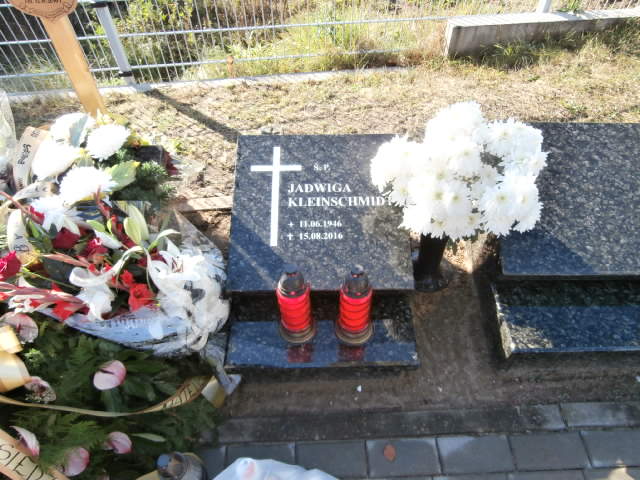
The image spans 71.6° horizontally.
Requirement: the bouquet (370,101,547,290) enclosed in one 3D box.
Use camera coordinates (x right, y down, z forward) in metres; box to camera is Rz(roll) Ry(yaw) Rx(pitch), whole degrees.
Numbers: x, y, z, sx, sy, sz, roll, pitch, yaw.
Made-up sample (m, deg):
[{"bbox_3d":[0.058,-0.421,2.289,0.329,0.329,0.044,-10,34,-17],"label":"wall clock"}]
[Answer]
[{"bbox_3d":[0.390,-0.103,1.402,0.480,0.580,0.400,0,54,0],"label":"bouquet"}]

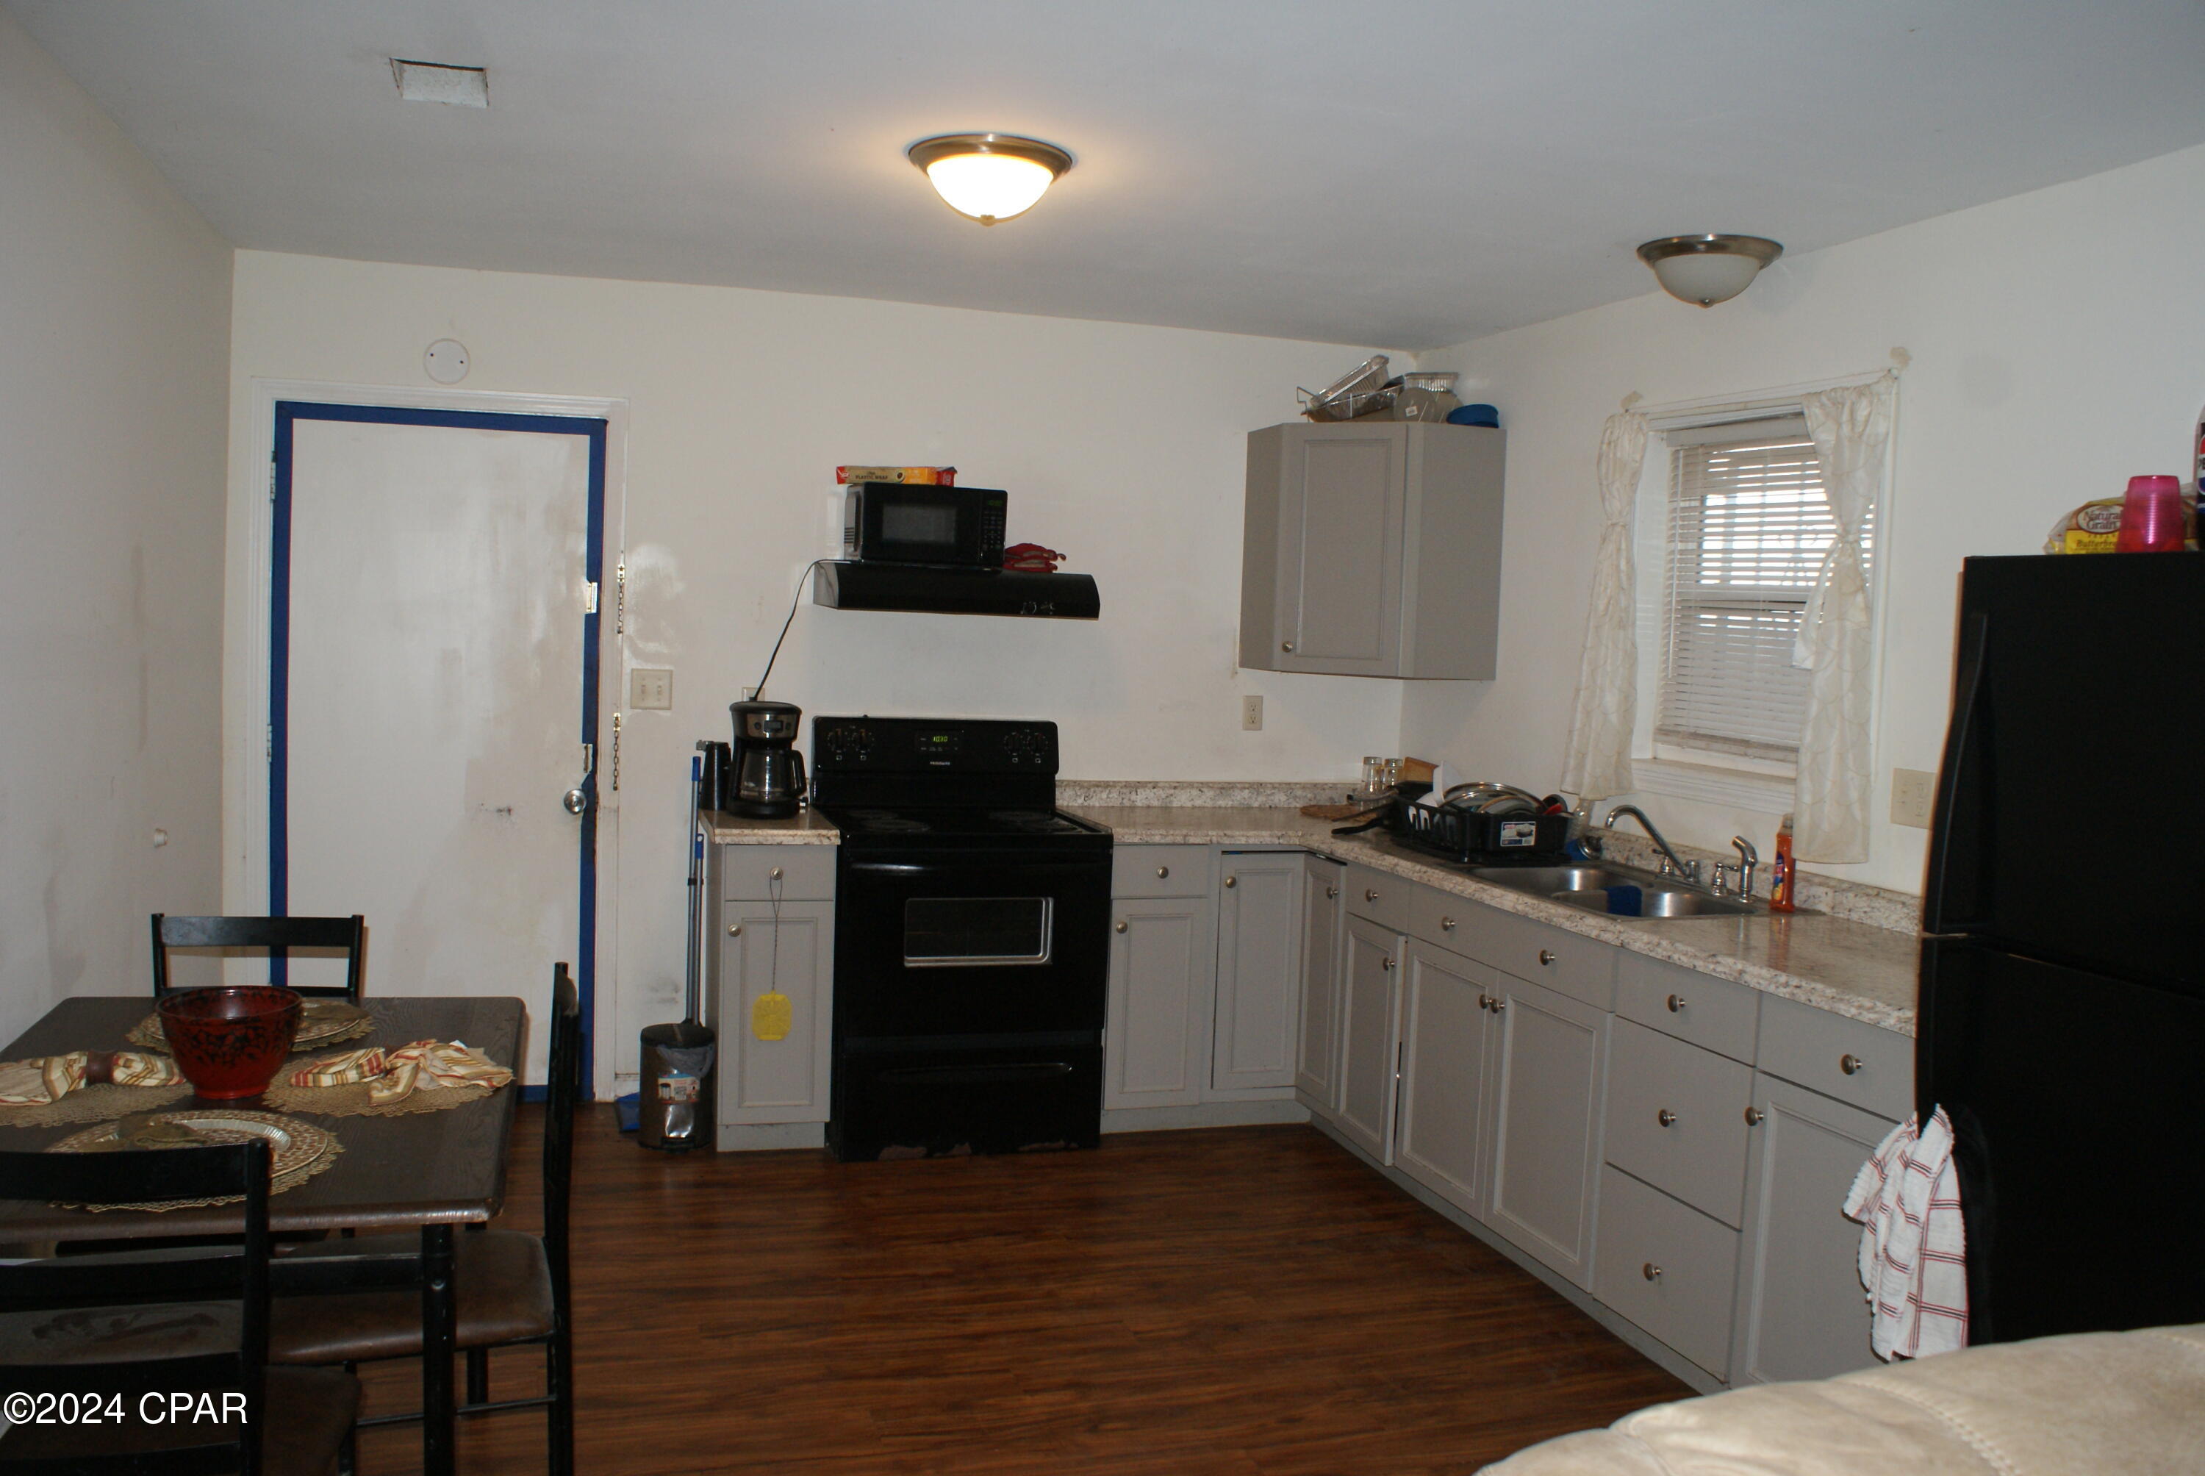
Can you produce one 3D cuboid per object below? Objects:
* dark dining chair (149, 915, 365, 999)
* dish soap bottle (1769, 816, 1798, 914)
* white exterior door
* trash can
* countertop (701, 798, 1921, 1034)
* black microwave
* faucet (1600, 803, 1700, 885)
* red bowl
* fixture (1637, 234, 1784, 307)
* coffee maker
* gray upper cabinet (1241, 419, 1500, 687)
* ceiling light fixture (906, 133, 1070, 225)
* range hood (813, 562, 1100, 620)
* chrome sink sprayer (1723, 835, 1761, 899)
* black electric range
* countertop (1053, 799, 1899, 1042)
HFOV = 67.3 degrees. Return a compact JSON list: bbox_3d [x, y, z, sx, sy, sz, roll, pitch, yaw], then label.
[{"bbox_3d":[-1.542,0.788,2.948,0.400,0.890,0.450,1,4,-15],"label":"dark dining chair"},{"bbox_3d":[1.554,0.284,3.757,0.045,0.216,0.062,1,4,-18],"label":"dish soap bottle"},{"bbox_3d":[-1.924,0.073,4.838,0.895,2.030,0.050,1,4,-19],"label":"white exterior door"},{"bbox_3d":[-1.192,0.978,4.631,0.208,0.325,0.235,1,4,-18],"label":"trash can"},{"bbox_3d":[0.369,0.356,3.894,2.380,0.050,3.080,1,4,-18],"label":"countertop"},{"bbox_3d":[-0.537,-0.625,4.960,0.425,0.235,0.335,1,4,-18],"label":"black microwave"},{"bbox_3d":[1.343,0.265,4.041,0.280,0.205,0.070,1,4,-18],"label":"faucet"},{"bbox_3d":[-1.317,0.465,2.511,0.220,0.135,0.220,1,4,-19],"label":"red bowl"},{"bbox_3d":[1.447,-1.098,3.947,0.345,0.140,0.345,1,4,-19],"label":"fixture"},{"bbox_3d":[-1.004,0.060,4.922,0.220,0.340,0.230,0,4,-24],"label":"coffee maker"},{"bbox_3d":[0.914,-0.593,5.383,0.860,0.770,0.645,4,4,27],"label":"gray upper cabinet"},{"bbox_3d":[-0.231,-1.121,3.393,0.335,0.135,0.335,2,4,0],"label":"ceiling light fixture"},{"bbox_3d":[-0.458,-0.453,5.064,0.780,0.138,0.450,1,4,-19],"label":"range hood"},{"bbox_3d":[1.503,0.306,3.892,0.065,0.149,0.045,1,4,-18],"label":"chrome sink sprayer"},{"bbox_3d":[-0.444,0.561,4.897,0.762,1.175,0.680,1,4,-18],"label":"black electric range"},{"bbox_3d":[0.896,0.372,4.173,1.220,0.042,3.120,1,4,-19],"label":"countertop"}]

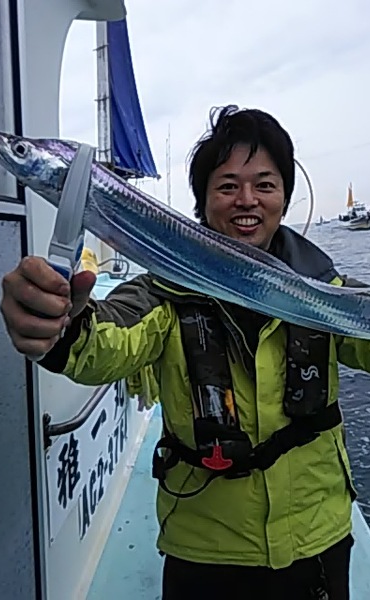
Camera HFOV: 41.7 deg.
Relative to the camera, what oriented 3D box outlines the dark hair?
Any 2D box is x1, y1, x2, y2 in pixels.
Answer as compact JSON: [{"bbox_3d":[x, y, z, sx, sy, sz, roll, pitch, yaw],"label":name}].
[{"bbox_3d":[0.112,-0.265,0.950,0.200,0.240,0.225,-1,10,6],"label":"dark hair"}]

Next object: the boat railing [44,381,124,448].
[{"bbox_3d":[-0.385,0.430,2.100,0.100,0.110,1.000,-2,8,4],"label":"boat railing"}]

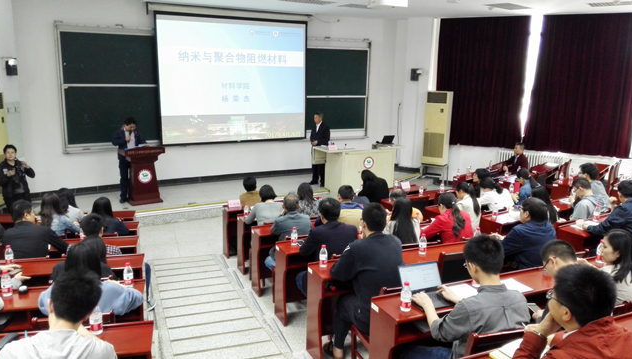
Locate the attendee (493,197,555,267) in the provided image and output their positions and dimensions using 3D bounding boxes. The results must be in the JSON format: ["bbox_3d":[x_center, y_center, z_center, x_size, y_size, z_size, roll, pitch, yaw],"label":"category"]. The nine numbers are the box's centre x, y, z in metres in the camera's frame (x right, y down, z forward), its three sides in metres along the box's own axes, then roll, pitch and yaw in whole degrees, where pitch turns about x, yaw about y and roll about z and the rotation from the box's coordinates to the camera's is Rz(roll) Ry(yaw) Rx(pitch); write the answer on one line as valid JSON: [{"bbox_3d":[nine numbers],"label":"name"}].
[{"bbox_3d":[1.756,0.829,4.205,0.560,1.290,0.750,-5,13,-30],"label":"attendee"}]

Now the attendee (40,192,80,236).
[{"bbox_3d":[-3.036,0.760,5.619,0.520,1.220,0.720,0,11,-2],"label":"attendee"}]

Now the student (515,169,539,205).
[{"bbox_3d":[3.119,0.425,7.167,0.700,1.200,0.480,10,14,39],"label":"student"}]

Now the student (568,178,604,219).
[{"bbox_3d":[3.560,0.541,6.345,0.500,1.200,0.700,-8,15,-37],"label":"student"}]

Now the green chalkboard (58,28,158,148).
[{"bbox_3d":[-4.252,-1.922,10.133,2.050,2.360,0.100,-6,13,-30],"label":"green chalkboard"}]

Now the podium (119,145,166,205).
[{"bbox_3d":[-3.486,-0.095,9.529,0.760,1.150,0.550,-6,13,-30],"label":"podium"}]

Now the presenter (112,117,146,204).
[{"bbox_3d":[-3.601,-0.352,9.156,0.600,1.680,0.450,-8,15,-40],"label":"presenter"}]

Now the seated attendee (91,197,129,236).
[{"bbox_3d":[-2.456,0.797,5.617,0.520,1.200,0.720,-2,12,-12],"label":"seated attendee"}]

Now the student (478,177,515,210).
[{"bbox_3d":[2.463,0.606,6.531,0.500,1.220,0.750,-6,14,-34],"label":"student"}]

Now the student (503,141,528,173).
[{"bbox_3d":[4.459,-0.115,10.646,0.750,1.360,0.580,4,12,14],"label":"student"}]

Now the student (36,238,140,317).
[{"bbox_3d":[-1.431,1.005,3.031,0.600,1.200,0.750,-2,12,-15],"label":"student"}]

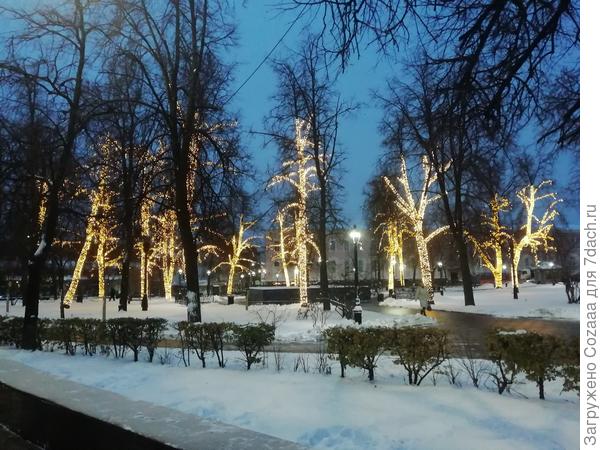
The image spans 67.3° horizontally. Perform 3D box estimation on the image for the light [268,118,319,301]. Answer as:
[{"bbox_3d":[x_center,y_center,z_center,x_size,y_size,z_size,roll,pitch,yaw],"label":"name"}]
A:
[{"bbox_3d":[-0.357,-0.775,24.802,2.694,10.577,2.400,0,-7,0],"label":"light"}]

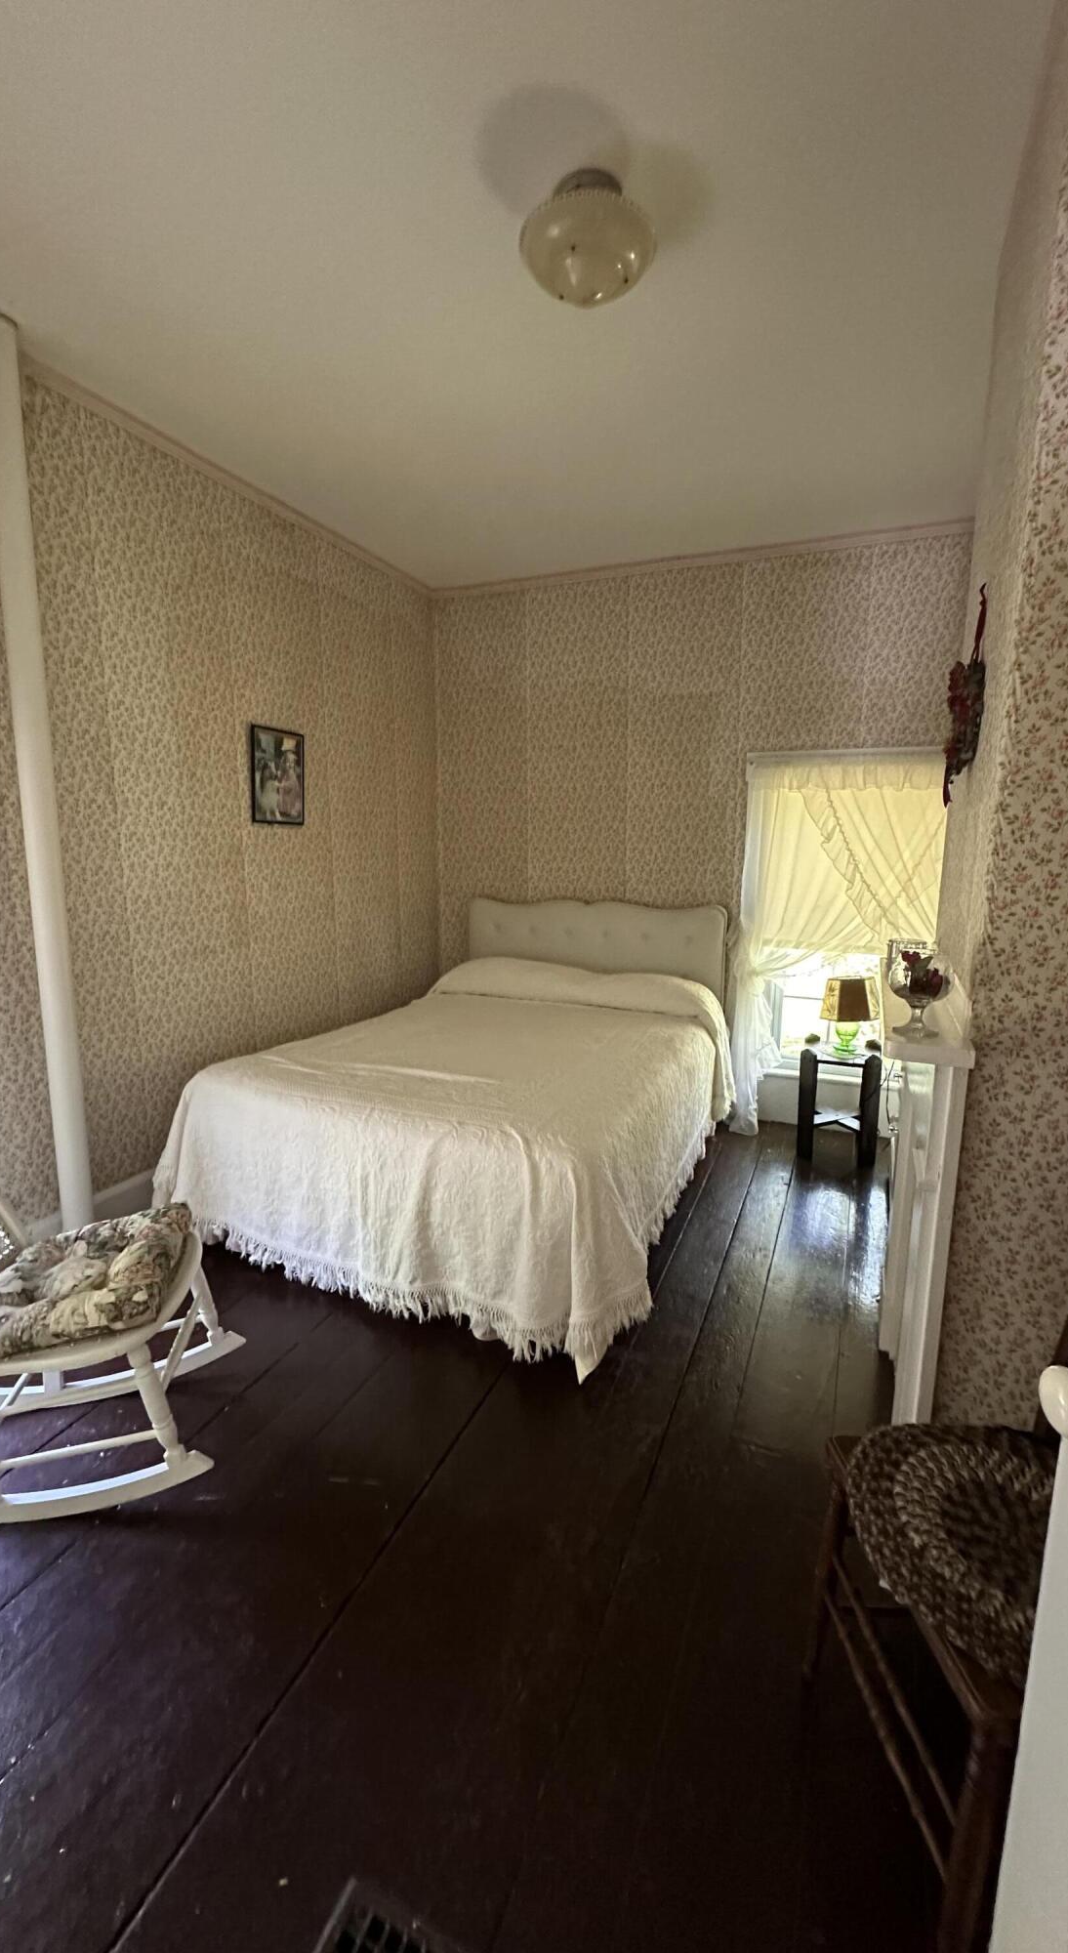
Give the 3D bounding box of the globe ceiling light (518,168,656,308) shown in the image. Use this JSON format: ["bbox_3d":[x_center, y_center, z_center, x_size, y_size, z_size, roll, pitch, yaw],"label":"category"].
[{"bbox_3d":[0.118,-1.529,1.681,0.283,0.168,0.283,0,10,0],"label":"globe ceiling light"}]

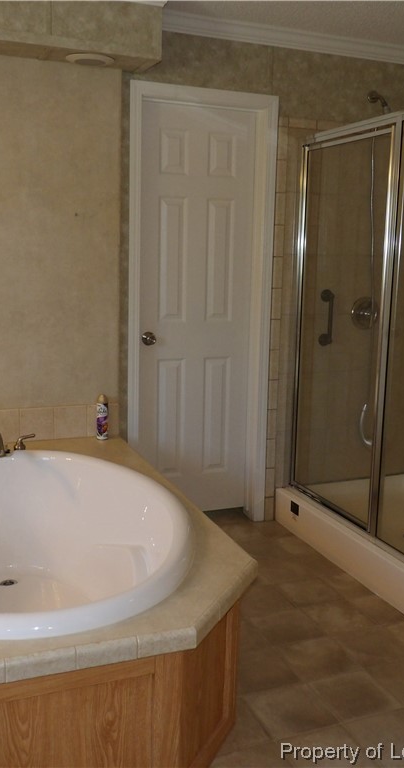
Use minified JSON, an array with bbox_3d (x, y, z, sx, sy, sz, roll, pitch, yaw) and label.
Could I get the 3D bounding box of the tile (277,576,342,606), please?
[{"bbox_3d":[0.452,0.879,2.988,0.210,0.010,0.210,-3,11,-21],"label":"tile"}]

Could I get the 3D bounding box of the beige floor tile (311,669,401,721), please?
[{"bbox_3d":[0.488,1.003,2.286,0.210,0.010,0.210,-3,11,-21],"label":"beige floor tile"}]

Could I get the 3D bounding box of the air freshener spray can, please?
[{"bbox_3d":[-0.461,0.152,3.303,0.053,0.207,0.053,1,10,0],"label":"air freshener spray can"}]

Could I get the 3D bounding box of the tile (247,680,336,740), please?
[{"bbox_3d":[0.277,1.013,2.203,0.210,0.010,0.210,-3,11,-21],"label":"tile"}]

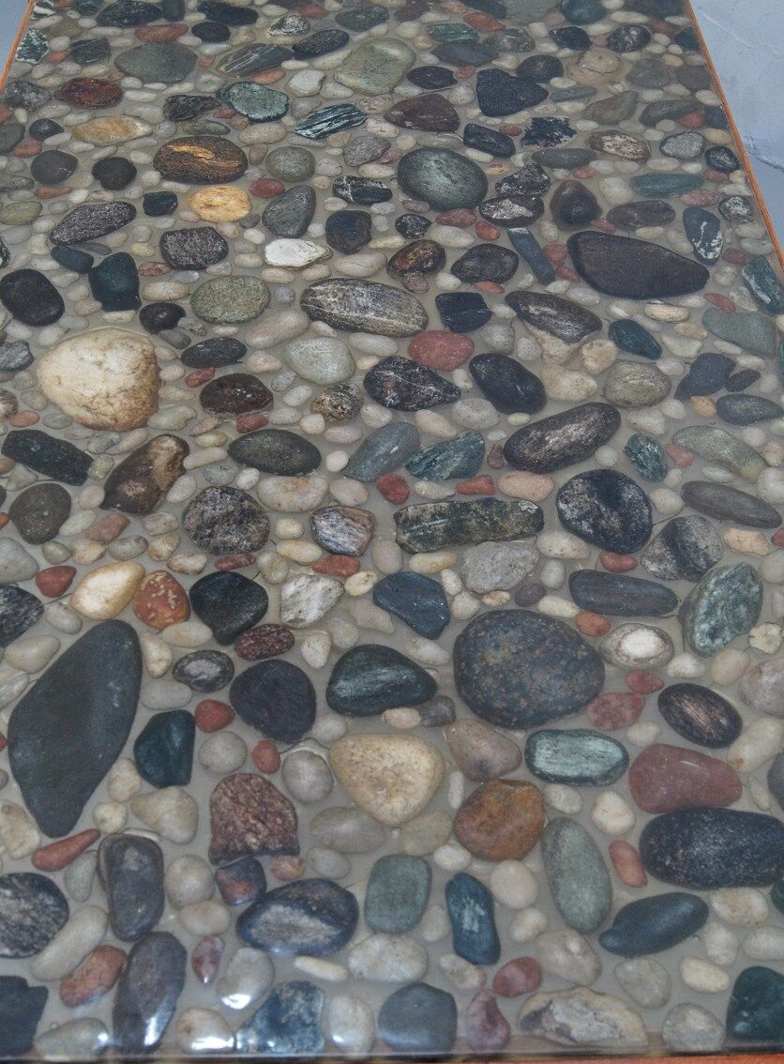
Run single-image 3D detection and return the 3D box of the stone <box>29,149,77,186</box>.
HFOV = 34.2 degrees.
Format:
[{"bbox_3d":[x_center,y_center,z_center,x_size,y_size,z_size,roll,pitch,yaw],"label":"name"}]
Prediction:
[{"bbox_3d":[-0.323,-0.348,1.219,0.045,0.025,0.042,-25,54,-20],"label":"stone"}]

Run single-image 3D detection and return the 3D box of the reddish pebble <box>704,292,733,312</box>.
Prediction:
[{"bbox_3d":[0.279,-0.196,1.082,0.029,0.010,0.015,34,56,27],"label":"reddish pebble"}]

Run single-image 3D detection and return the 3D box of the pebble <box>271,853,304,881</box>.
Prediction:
[{"bbox_3d":[-0.067,0.214,0.810,0.021,0.010,0.016,2,48,2],"label":"pebble"}]

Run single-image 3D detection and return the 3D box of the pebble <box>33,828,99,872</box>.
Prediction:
[{"bbox_3d":[-0.207,0.204,0.817,0.044,0.013,0.019,-24,53,-20],"label":"pebble"}]

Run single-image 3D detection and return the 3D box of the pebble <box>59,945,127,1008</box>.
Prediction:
[{"bbox_3d":[-0.166,0.247,0.709,0.022,0.013,0.043,35,58,26],"label":"pebble"}]

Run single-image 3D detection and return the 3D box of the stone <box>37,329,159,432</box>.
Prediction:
[{"bbox_3d":[-0.236,-0.123,1.030,0.098,0.053,0.107,-10,50,-9],"label":"stone"}]

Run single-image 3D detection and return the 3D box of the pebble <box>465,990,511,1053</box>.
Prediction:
[{"bbox_3d":[0.052,0.267,0.693,0.023,0.014,0.034,-6,50,-5],"label":"pebble"}]

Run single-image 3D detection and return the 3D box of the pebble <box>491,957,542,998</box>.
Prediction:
[{"bbox_3d":[0.075,0.268,0.764,0.029,0.013,0.021,-21,51,-18],"label":"pebble"}]

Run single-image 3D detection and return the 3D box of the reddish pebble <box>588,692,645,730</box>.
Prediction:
[{"bbox_3d":[0.158,0.125,0.889,0.041,0.015,0.030,-1,49,-1],"label":"reddish pebble"}]

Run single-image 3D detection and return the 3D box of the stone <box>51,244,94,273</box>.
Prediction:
[{"bbox_3d":[-0.280,-0.239,1.121,0.049,0.013,0.024,30,54,24],"label":"stone"}]

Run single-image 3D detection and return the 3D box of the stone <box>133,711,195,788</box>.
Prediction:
[{"bbox_3d":[-0.139,0.134,0.787,0.038,0.021,0.057,-1,48,-2],"label":"stone"}]

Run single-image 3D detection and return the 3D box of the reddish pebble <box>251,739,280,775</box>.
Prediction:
[{"bbox_3d":[-0.076,0.138,0.777,0.016,0.010,0.024,-15,50,-13],"label":"reddish pebble"}]

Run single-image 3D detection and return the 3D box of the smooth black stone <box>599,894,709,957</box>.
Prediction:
[{"bbox_3d":[0.162,0.243,0.790,0.072,0.018,0.033,-16,50,-14],"label":"smooth black stone"}]

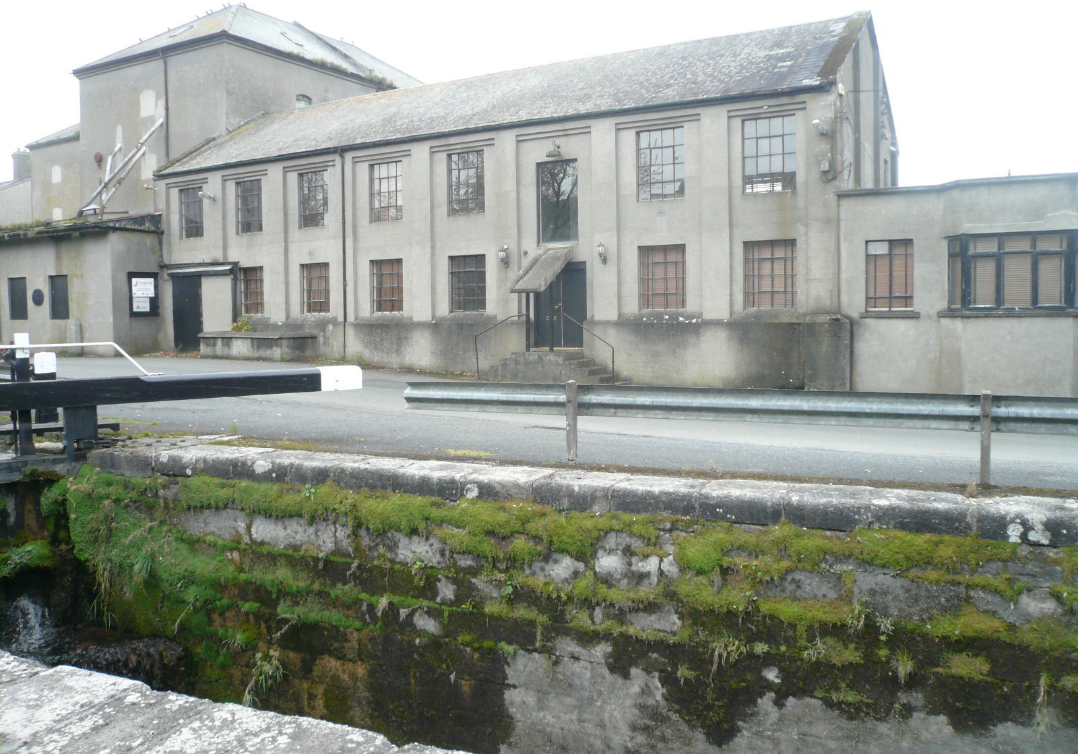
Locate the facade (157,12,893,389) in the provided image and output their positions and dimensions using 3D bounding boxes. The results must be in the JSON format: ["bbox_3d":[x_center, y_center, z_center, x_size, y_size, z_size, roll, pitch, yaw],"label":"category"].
[{"bbox_3d":[-1.144,-4.544,25.895,21.350,8.670,7.800,2,5,30],"label":"facade"}]

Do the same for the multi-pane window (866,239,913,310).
[{"bbox_3d":[7.001,-2.017,17.399,0.890,1.420,0.120,2,5,30],"label":"multi-pane window"}]

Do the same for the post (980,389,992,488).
[{"bbox_3d":[3.869,0.529,7.550,0.088,0.820,0.095,1,4,22],"label":"post"}]

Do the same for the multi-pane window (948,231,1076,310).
[{"bbox_3d":[8.760,-1.950,16.116,2.240,1.470,0.350,2,5,30],"label":"multi-pane window"}]

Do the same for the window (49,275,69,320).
[{"bbox_3d":[-15.401,-2.562,28.130,1.020,1.420,0.120,2,5,30],"label":"window"}]

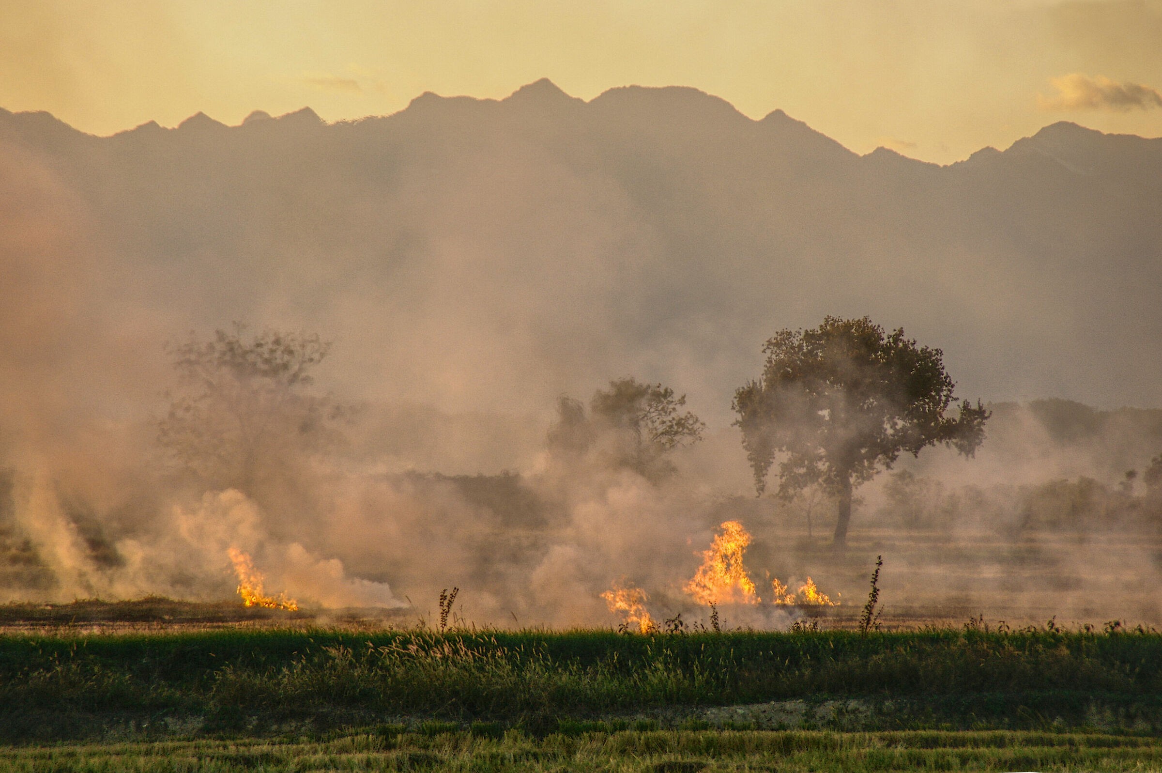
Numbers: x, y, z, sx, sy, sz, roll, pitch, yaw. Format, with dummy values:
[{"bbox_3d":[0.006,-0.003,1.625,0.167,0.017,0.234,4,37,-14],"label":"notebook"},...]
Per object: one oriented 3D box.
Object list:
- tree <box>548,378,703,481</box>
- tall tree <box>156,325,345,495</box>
[{"bbox_3d":[2.018,2.965,430.000,6.980,6.820,6.400,0,-1,0],"label":"tree"},{"bbox_3d":[-13.133,1.788,385.000,7.510,8.560,7.200,0,-1,0],"label":"tall tree"}]

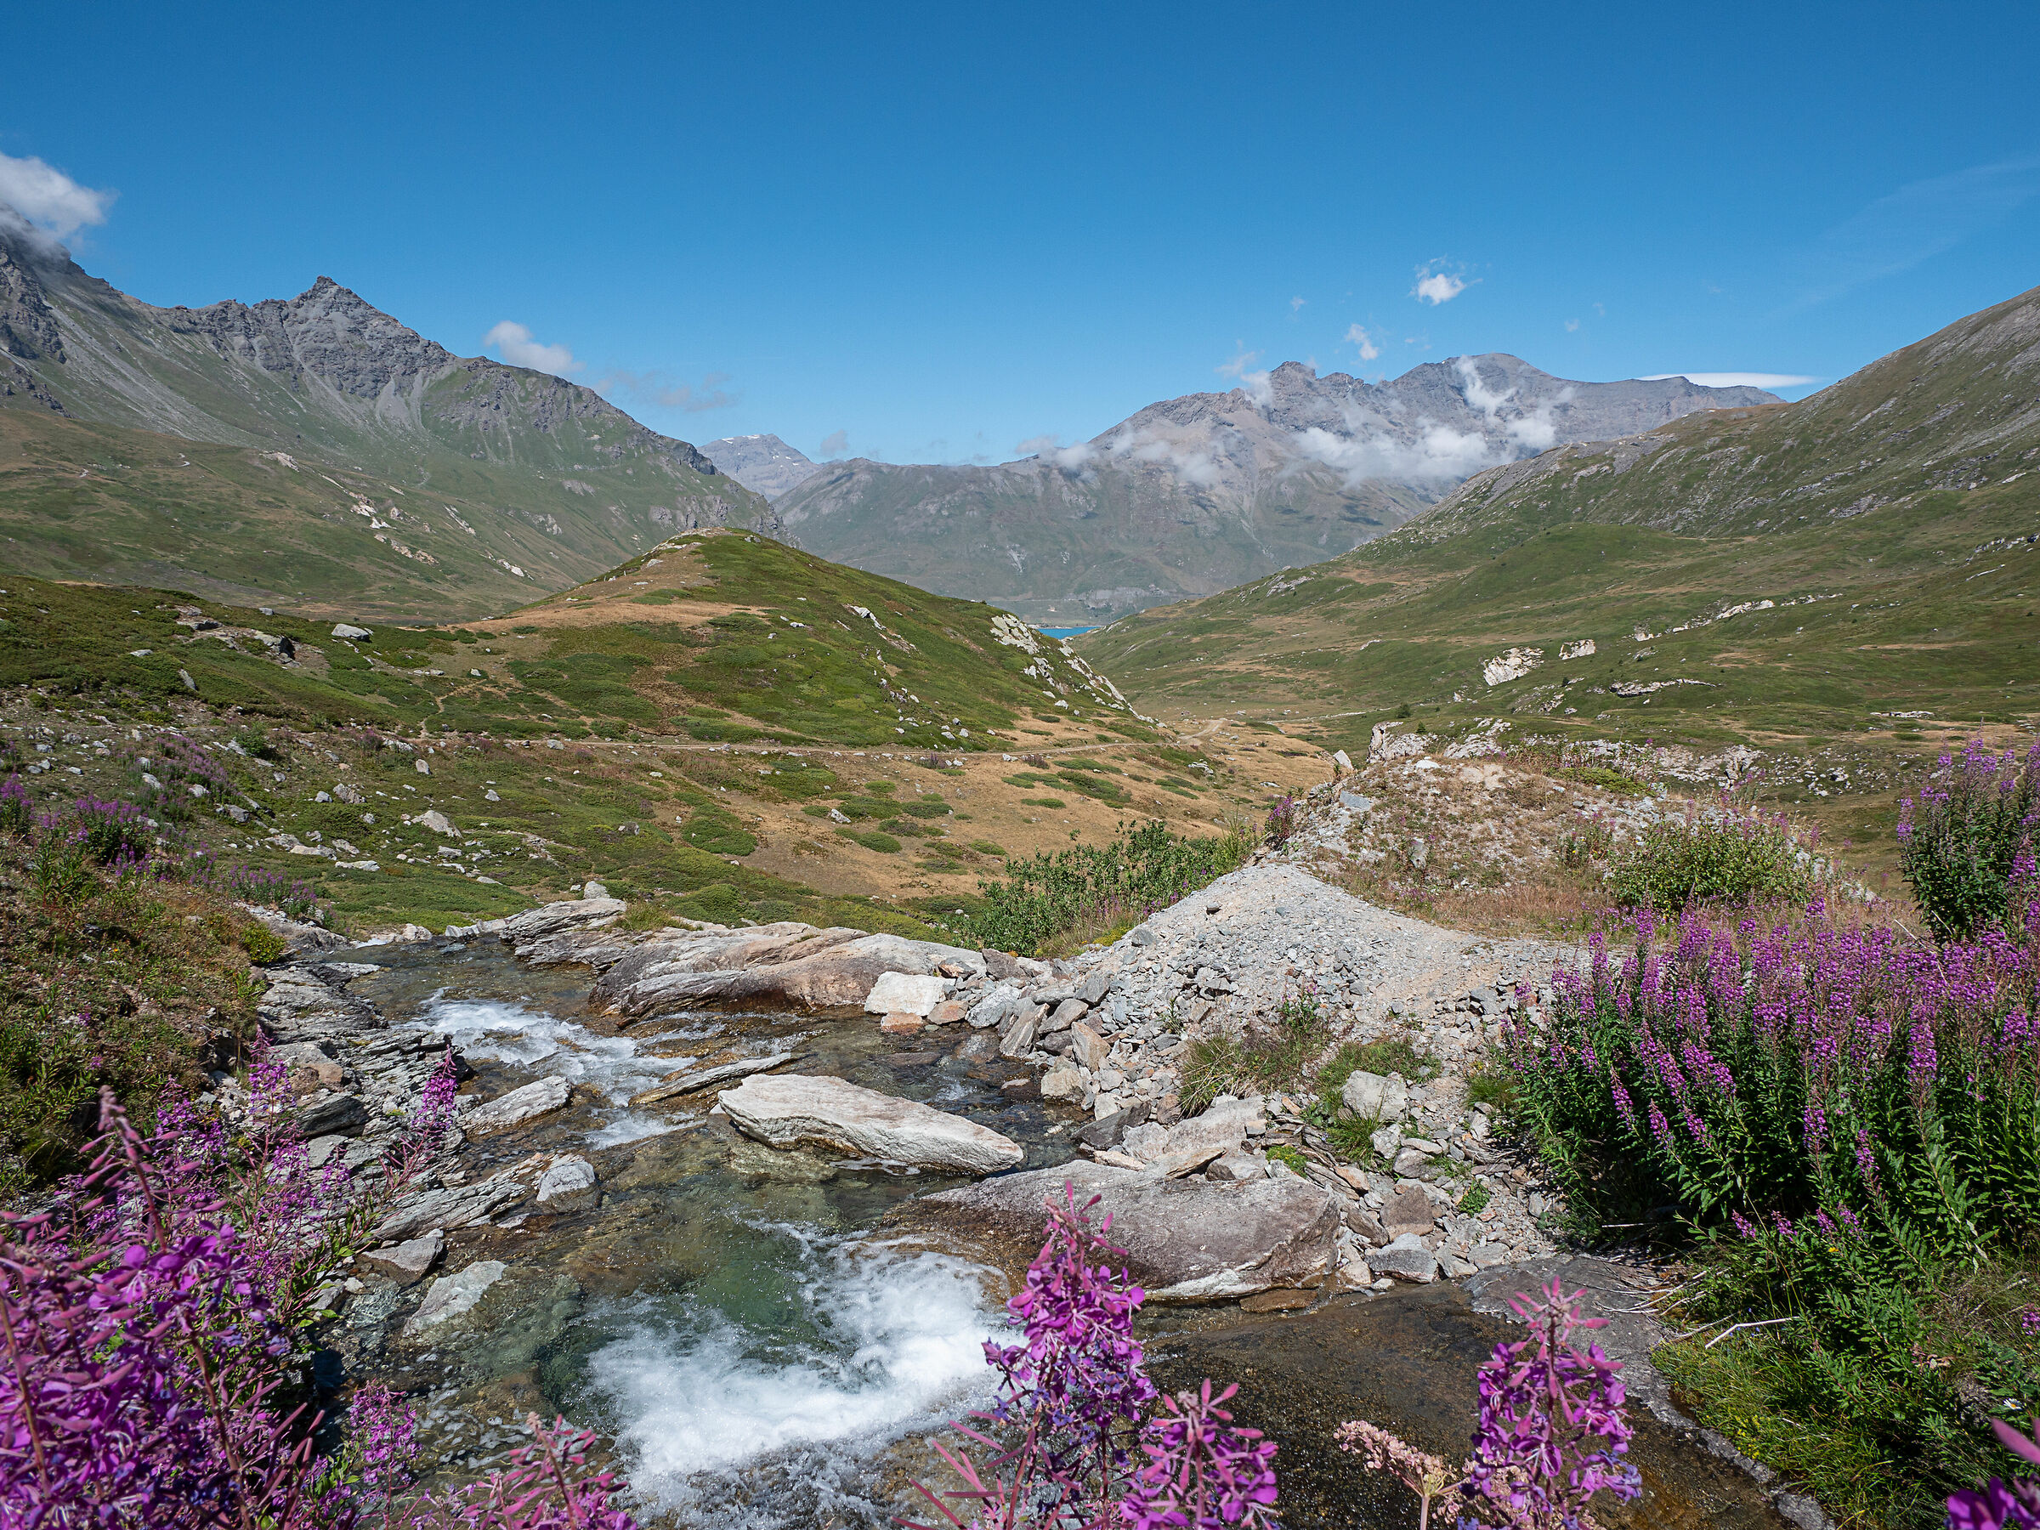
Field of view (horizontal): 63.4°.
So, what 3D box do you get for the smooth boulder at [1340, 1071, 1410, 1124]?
[{"bbox_3d":[1.418,1.333,6.600,0.270,0.185,0.210,2,8,12],"label":"smooth boulder"}]

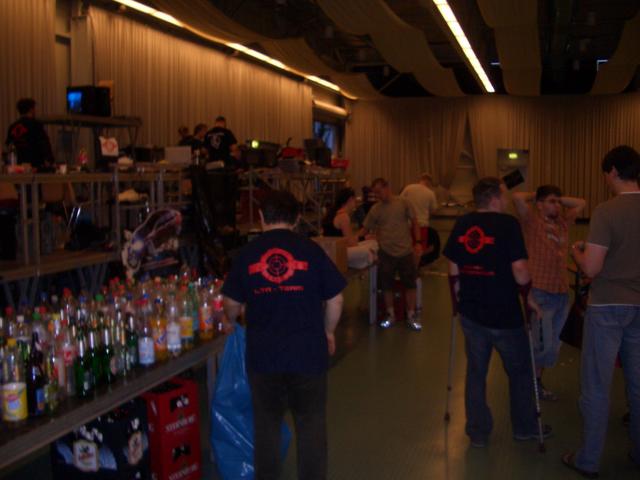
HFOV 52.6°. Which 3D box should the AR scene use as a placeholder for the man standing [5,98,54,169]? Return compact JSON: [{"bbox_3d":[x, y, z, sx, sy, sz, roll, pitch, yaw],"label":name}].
[{"bbox_3d":[-3.227,-0.702,7.230,0.520,1.720,0.380,0,5,6],"label":"man standing"}]

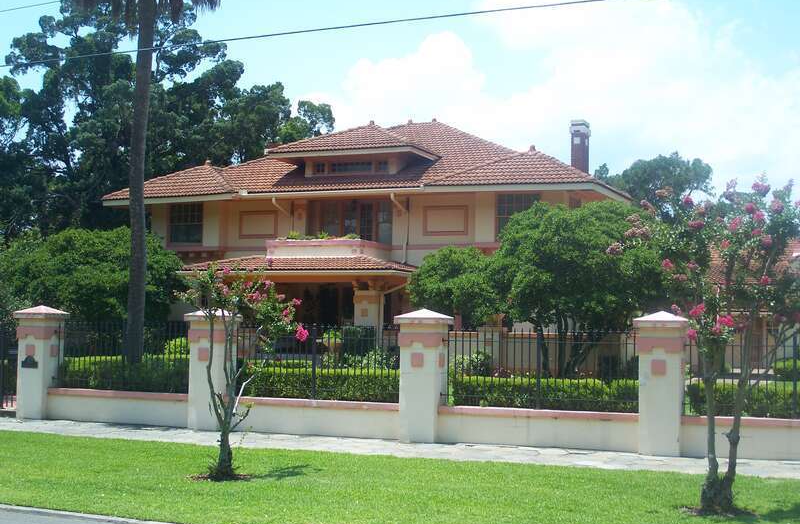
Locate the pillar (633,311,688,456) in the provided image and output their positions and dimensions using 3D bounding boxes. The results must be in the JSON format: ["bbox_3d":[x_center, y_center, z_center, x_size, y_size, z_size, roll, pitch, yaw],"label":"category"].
[{"bbox_3d":[3.390,1.554,15.178,0.625,1.830,0.625,0,-3,22],"label":"pillar"}]

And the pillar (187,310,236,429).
[{"bbox_3d":[-2.804,1.598,17.738,0.625,1.830,0.625,0,-3,22],"label":"pillar"}]

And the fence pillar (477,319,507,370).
[{"bbox_3d":[3.117,2.917,39.289,0.740,1.650,0.740,0,-3,22],"label":"fence pillar"}]

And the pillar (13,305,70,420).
[{"bbox_3d":[-5.768,1.613,18.964,0.625,1.830,0.625,0,-3,22],"label":"pillar"}]

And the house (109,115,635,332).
[{"bbox_3d":[-1.331,-1.078,48.963,20.740,10.672,16.400,0,-3,22],"label":"house"}]

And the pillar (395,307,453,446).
[{"bbox_3d":[0.337,1.573,16.440,0.625,1.830,0.625,0,-3,22],"label":"pillar"}]

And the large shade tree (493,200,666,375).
[{"bbox_3d":[5.352,0.876,35.454,5.200,5.476,5.000,0,-3,9],"label":"large shade tree"}]

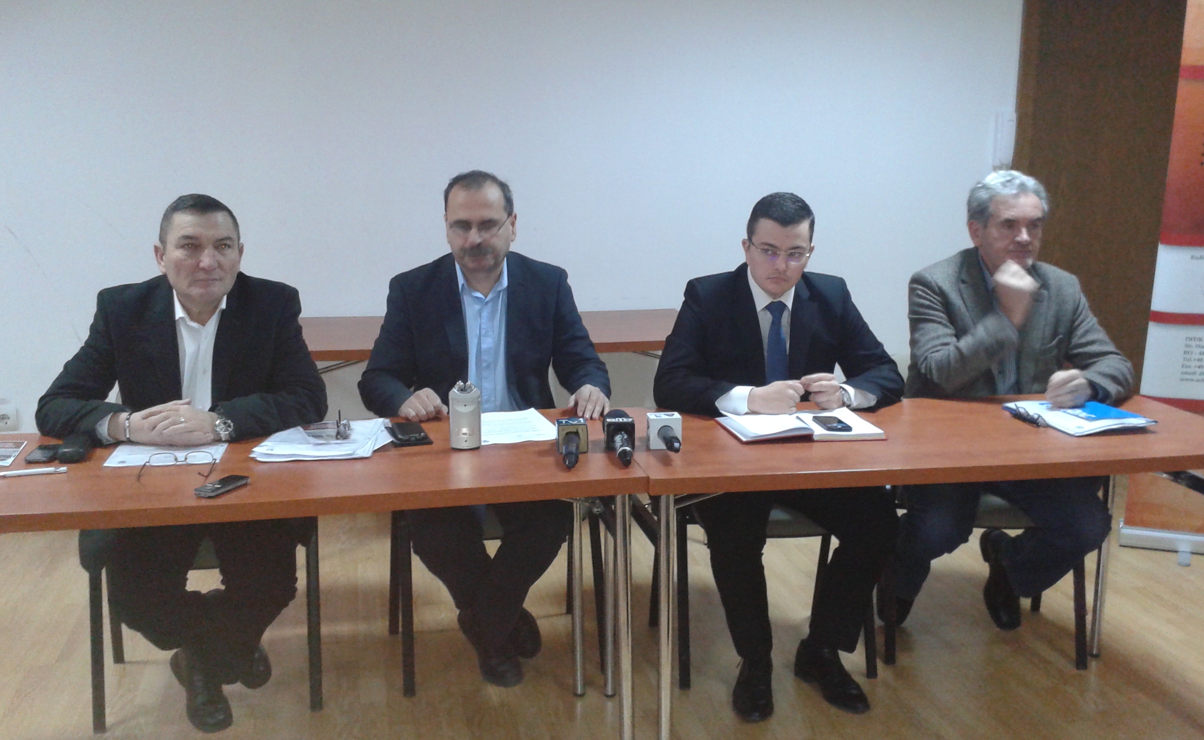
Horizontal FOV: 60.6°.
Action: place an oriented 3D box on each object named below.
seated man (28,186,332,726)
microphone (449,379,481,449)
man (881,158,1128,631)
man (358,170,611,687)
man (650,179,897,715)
[{"bbox_3d":[-0.963,0.225,2.482,0.650,1.270,0.630,-3,12,-12],"label":"seated man"},{"bbox_3d":[-0.299,0.098,2.235,0.070,0.152,0.037,-2,11,-7],"label":"microphone"},{"bbox_3d":[1.086,0.131,2.762,0.580,1.310,0.620,-1,11,-2],"label":"man"},{"bbox_3d":[-0.294,0.160,2.674,0.620,1.310,0.630,-2,12,-9],"label":"man"},{"bbox_3d":[0.437,0.186,2.640,0.600,1.260,0.620,-1,11,-3],"label":"man"}]

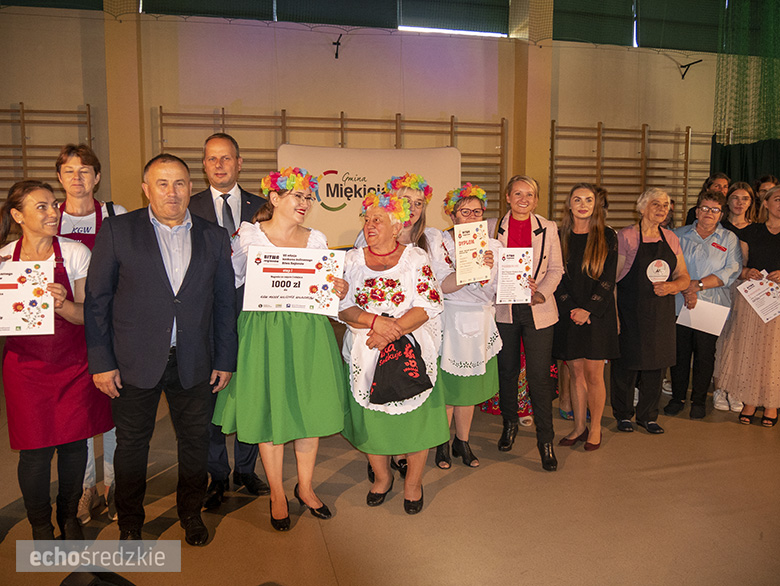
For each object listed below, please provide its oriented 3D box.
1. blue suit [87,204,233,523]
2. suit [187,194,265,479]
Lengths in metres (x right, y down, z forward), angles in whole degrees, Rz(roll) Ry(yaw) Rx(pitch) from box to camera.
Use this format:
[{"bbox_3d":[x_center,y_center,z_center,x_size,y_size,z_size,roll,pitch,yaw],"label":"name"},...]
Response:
[{"bbox_3d":[-1.038,0.355,2.854,0.640,1.461,0.340,-3,8,-24],"label":"blue suit"},{"bbox_3d":[-0.844,0.215,3.259,0.540,1.510,0.330,-2,7,-16],"label":"suit"}]

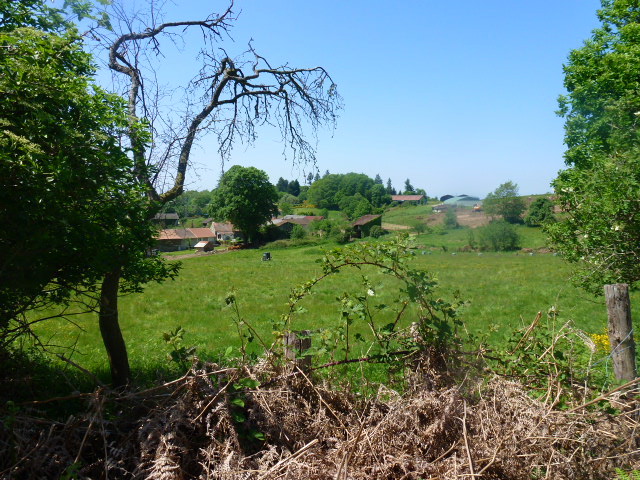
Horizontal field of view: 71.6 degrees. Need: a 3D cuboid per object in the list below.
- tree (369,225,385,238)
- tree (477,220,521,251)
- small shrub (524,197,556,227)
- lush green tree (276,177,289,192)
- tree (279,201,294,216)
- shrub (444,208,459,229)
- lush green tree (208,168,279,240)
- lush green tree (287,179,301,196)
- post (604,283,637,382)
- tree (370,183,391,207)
[{"bbox_3d":[10.824,-1.628,85.000,3.065,2.682,2.820,0,2,0],"label":"tree"},{"bbox_3d":[23.333,-0.588,58.000,5.752,3.922,5.292,0,2,0],"label":"tree"},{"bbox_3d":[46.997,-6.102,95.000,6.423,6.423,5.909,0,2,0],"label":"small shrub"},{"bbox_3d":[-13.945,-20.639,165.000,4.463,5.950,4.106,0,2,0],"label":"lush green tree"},{"bbox_3d":[-9.438,-8.874,125.000,4.508,4.508,4.147,0,2,0],"label":"tree"},{"bbox_3d":[32.601,-5.330,110.000,3.471,4.958,3.193,0,2,0],"label":"shrub"},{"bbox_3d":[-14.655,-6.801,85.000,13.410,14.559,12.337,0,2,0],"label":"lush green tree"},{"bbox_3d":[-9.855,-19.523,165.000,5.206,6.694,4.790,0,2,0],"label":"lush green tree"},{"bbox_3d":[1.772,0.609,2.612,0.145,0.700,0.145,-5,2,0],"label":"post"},{"bbox_3d":[19.771,-14.543,145.000,6.536,8.497,6.013,0,2,0],"label":"tree"}]

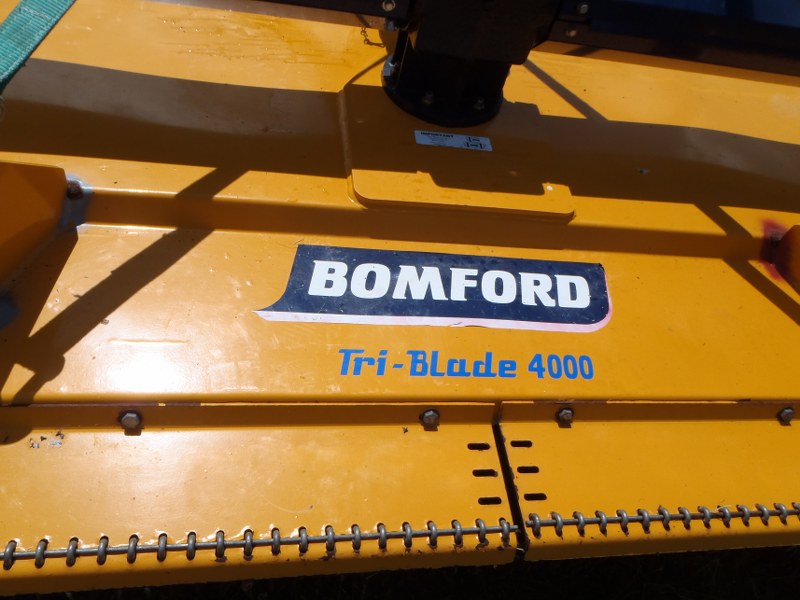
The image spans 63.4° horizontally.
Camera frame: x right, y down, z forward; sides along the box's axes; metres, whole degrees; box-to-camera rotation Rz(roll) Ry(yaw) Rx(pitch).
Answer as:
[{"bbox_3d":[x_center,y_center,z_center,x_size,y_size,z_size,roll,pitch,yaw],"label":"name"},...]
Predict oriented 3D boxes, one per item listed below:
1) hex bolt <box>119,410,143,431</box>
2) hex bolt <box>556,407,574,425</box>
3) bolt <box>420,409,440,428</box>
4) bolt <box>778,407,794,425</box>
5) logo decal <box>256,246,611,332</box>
[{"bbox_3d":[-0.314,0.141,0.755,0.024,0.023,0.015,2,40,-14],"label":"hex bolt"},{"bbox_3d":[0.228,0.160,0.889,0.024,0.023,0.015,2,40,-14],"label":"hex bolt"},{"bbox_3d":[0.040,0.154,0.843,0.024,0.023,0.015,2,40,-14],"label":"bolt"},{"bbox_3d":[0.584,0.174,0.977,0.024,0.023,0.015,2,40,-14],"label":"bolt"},{"bbox_3d":[0.069,-0.015,0.944,0.543,0.005,0.141,2,52,-14],"label":"logo decal"}]

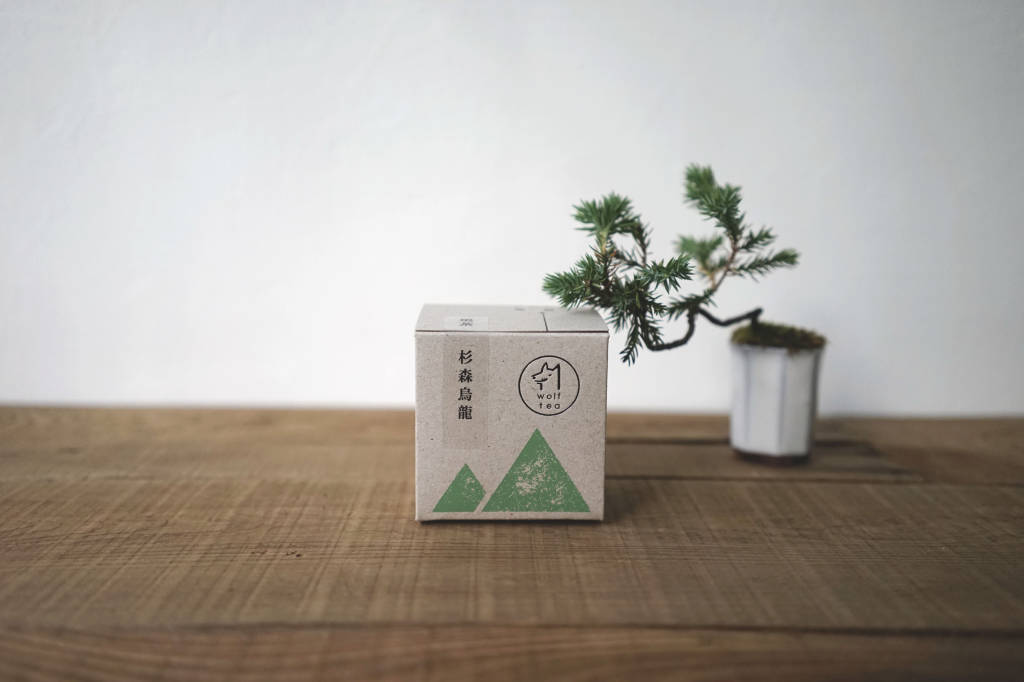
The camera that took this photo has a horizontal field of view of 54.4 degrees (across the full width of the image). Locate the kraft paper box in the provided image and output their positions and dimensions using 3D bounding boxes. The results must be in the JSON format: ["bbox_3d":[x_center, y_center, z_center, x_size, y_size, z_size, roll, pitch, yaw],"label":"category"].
[{"bbox_3d":[-0.001,0.034,0.508,0.090,0.092,0.076,0,11,-1],"label":"kraft paper box"}]

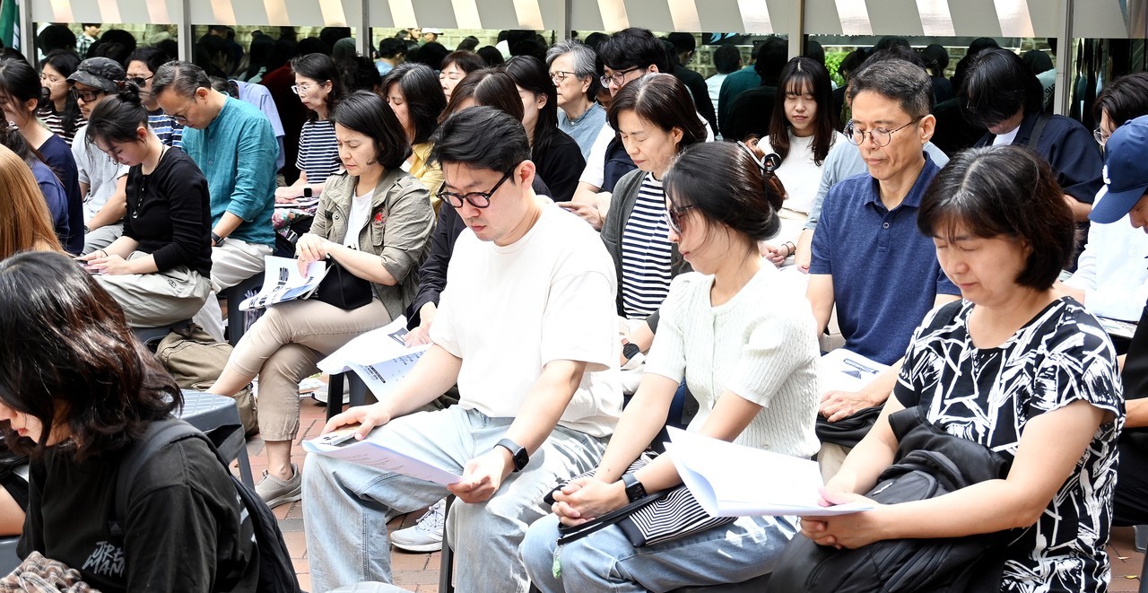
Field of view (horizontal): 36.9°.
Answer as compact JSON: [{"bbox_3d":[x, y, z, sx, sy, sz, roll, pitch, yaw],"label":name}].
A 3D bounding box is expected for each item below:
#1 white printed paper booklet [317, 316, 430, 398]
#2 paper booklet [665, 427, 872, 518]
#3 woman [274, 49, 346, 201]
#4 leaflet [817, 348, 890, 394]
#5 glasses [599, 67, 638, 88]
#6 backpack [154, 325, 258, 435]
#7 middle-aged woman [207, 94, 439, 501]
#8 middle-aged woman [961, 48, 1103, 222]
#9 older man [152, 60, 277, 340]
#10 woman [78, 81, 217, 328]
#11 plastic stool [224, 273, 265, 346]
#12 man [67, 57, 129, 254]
[{"bbox_3d":[-0.518,0.148,4.446,0.300,0.110,0.300,-16,16,-25],"label":"white printed paper booklet"},{"bbox_3d":[0.303,0.274,2.660,0.290,0.075,0.215,15,2,-28],"label":"paper booklet"},{"bbox_3d":[-1.210,-0.372,7.120,0.820,1.240,0.500,-7,12,-39],"label":"woman"},{"bbox_3d":[0.558,0.165,3.520,0.210,0.030,0.280,15,18,18],"label":"leaflet"},{"bbox_3d":[0.177,-0.714,5.484,0.145,0.047,0.142,-25,14,-29],"label":"glasses"},{"bbox_3d":[-1.221,0.308,5.724,0.360,0.410,0.260,-3,11,-15],"label":"backpack"},{"bbox_3d":[-0.745,-0.003,5.080,0.860,1.180,0.520,-9,13,-43],"label":"middle-aged woman"},{"bbox_3d":[1.181,-0.013,4.809,0.740,1.310,0.490,-6,12,-32],"label":"middle-aged woman"},{"bbox_3d":[-1.407,-0.223,6.247,0.700,1.270,0.500,-6,12,-29],"label":"older man"},{"bbox_3d":[-1.518,-0.099,5.693,0.710,1.220,0.460,-6,12,-29],"label":"woman"},{"bbox_3d":[-1.264,0.157,6.341,0.360,0.450,0.360,5,11,28],"label":"plastic stool"},{"bbox_3d":[-1.950,-0.285,6.580,0.820,1.240,0.540,-9,13,-43],"label":"man"}]

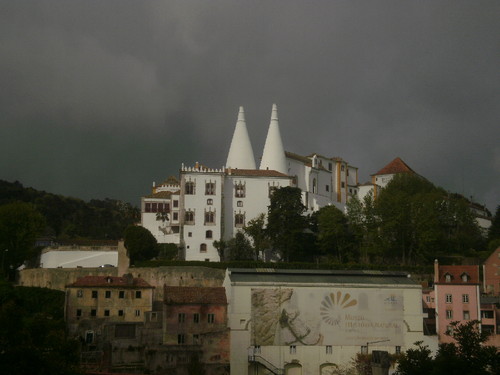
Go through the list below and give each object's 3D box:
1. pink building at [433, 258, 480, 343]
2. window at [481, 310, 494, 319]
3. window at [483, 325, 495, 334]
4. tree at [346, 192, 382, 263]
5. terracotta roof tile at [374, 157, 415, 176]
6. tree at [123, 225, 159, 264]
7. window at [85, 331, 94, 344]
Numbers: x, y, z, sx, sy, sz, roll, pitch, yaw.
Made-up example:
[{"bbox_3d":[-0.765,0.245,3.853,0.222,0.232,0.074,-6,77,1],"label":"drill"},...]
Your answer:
[{"bbox_3d":[38.868,22.264,139.000,8.000,16.000,8.000,0,-11,2],"label":"pink building"},{"bbox_3d":[44.222,23.655,137.000,2.400,1.400,0.300,1,-11,-5],"label":"window"},{"bbox_3d":[44.390,26.444,137.000,2.300,1.600,0.300,1,-11,-5],"label":"window"},{"bbox_3d":[25.178,8.796,162.000,7.600,15.500,7.600,0,-11,0],"label":"tree"},{"bbox_3d":[52.479,-7.747,263.000,14.000,5.600,14.000,-4,-12,22],"label":"terracotta roof tile"},{"bbox_3d":[-23.782,12.380,160.000,7.400,8.500,7.400,0,-11,0],"label":"tree"},{"bbox_3d":[-25.845,24.262,119.000,1.450,2.100,0.300,1,-11,-4],"label":"window"}]

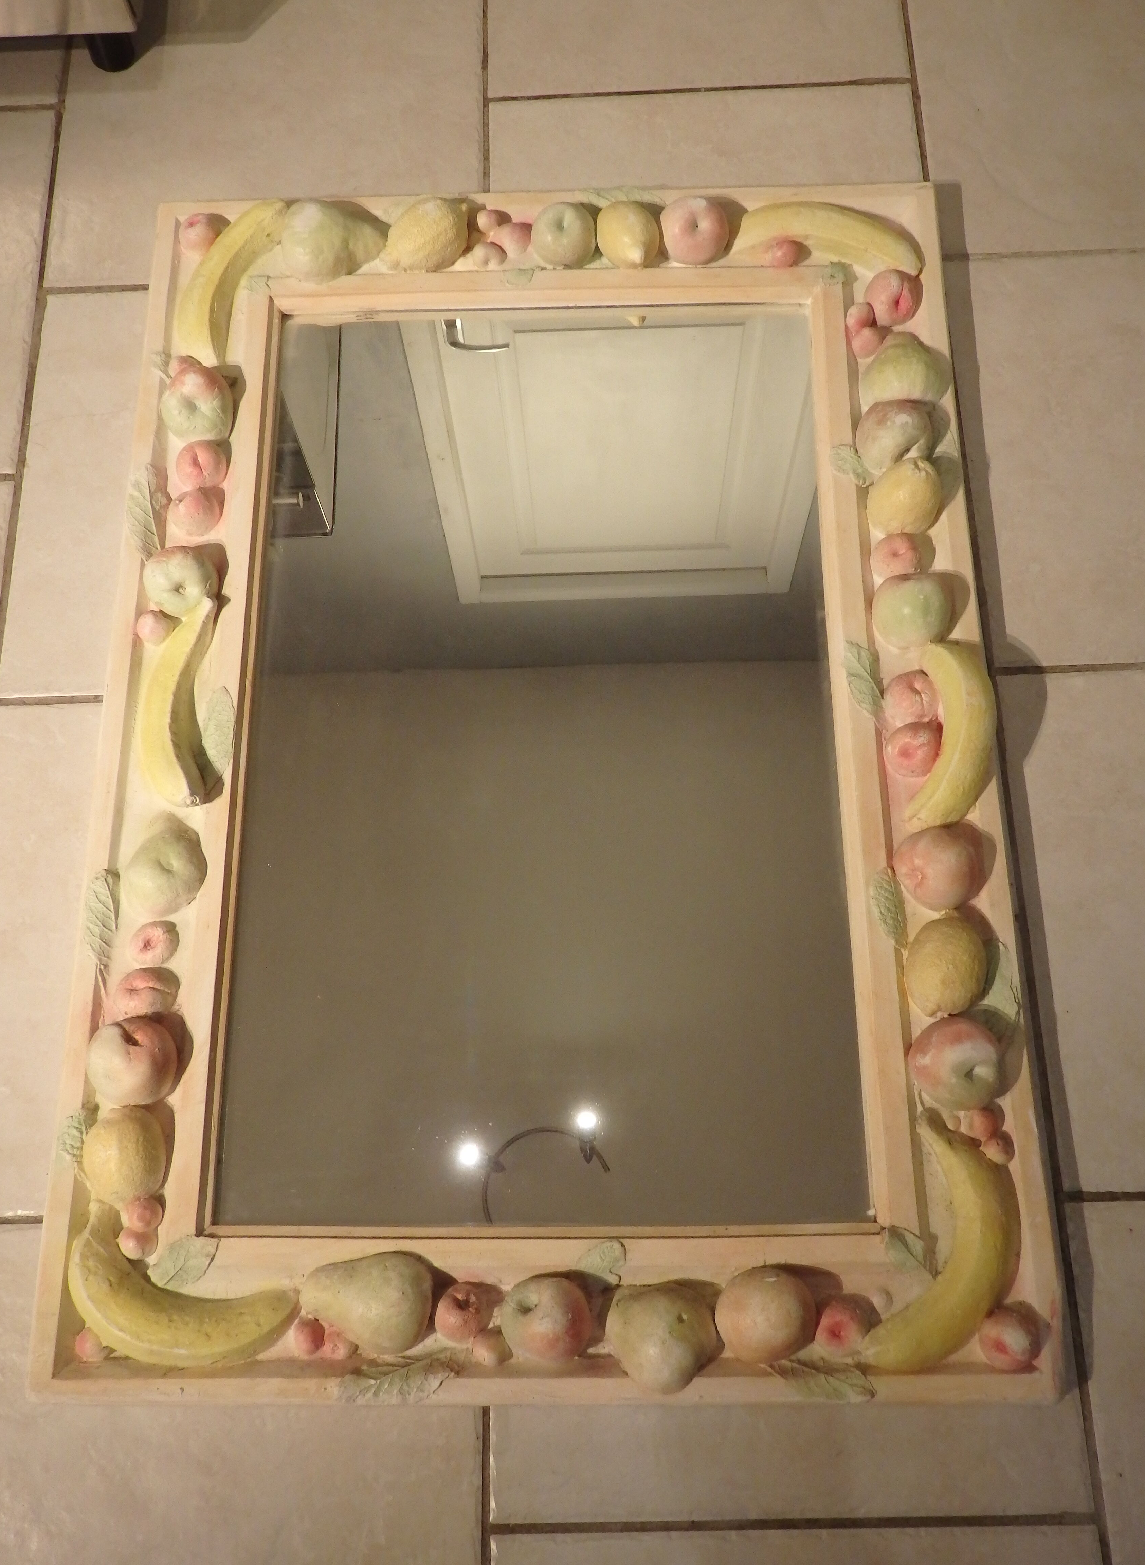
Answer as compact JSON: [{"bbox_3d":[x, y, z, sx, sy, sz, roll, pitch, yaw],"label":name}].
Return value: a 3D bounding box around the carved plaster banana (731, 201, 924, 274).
[{"bbox_3d":[0.250,-0.526,1.304,0.178,0.042,0.063,10,72,5],"label":"carved plaster banana"}]

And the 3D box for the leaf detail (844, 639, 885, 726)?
[{"bbox_3d":[0.252,-0.086,1.164,0.028,0.012,0.080,-3,71,1],"label":"leaf detail"}]

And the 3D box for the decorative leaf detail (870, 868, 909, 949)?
[{"bbox_3d":[0.232,0.092,0.992,0.023,0.010,0.060,-6,71,0],"label":"decorative leaf detail"}]

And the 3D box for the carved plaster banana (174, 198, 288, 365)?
[{"bbox_3d":[-0.333,-0.487,1.309,0.065,0.045,0.188,15,73,7],"label":"carved plaster banana"}]

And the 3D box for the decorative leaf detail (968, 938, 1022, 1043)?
[{"bbox_3d":[0.336,0.166,1.079,0.038,0.012,0.087,-5,71,0],"label":"decorative leaf detail"}]

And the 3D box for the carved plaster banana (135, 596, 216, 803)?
[{"bbox_3d":[-0.310,-0.061,1.057,0.056,0.034,0.175,-2,71,1],"label":"carved plaster banana"}]

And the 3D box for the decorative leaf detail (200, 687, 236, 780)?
[{"bbox_3d":[-0.305,-0.043,1.169,0.030,0.012,0.087,-2,71,1],"label":"decorative leaf detail"}]

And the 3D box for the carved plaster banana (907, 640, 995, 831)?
[{"bbox_3d":[0.289,-0.031,1.027,0.059,0.034,0.150,12,72,6],"label":"carved plaster banana"}]

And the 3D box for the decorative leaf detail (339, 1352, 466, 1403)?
[{"bbox_3d":[-0.127,0.441,1.000,0.097,0.014,0.032,-8,71,-1],"label":"decorative leaf detail"}]

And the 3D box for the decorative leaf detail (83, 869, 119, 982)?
[{"bbox_3d":[-0.349,0.106,1.005,0.027,0.010,0.086,-5,71,0],"label":"decorative leaf detail"}]

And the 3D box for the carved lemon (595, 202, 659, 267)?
[{"bbox_3d":[0.048,-0.476,1.182,0.054,0.044,0.064,-2,71,1],"label":"carved lemon"}]

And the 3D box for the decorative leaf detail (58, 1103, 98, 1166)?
[{"bbox_3d":[-0.351,0.250,0.957,0.024,0.010,0.042,-6,71,0],"label":"decorative leaf detail"}]

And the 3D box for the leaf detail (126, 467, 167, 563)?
[{"bbox_3d":[-0.389,-0.245,1.235,0.034,0.012,0.097,-1,71,1],"label":"leaf detail"}]

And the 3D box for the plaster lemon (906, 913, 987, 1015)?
[{"bbox_3d":[0.296,0.144,1.075,0.065,0.052,0.077,-4,71,1],"label":"plaster lemon"}]

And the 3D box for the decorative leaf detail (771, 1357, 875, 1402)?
[{"bbox_3d":[0.161,0.393,0.893,0.077,0.010,0.025,6,72,4],"label":"decorative leaf detail"}]

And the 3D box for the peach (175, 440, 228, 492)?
[{"bbox_3d":[-0.342,-0.292,1.249,0.047,0.038,0.048,-2,71,1],"label":"peach"}]

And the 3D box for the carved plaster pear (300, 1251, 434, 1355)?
[{"bbox_3d":[-0.139,0.351,0.913,0.088,0.043,0.062,3,72,3],"label":"carved plaster pear"}]

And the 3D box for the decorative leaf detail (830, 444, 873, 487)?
[{"bbox_3d":[0.226,-0.257,1.109,0.027,0.010,0.042,-23,72,-6],"label":"decorative leaf detail"}]

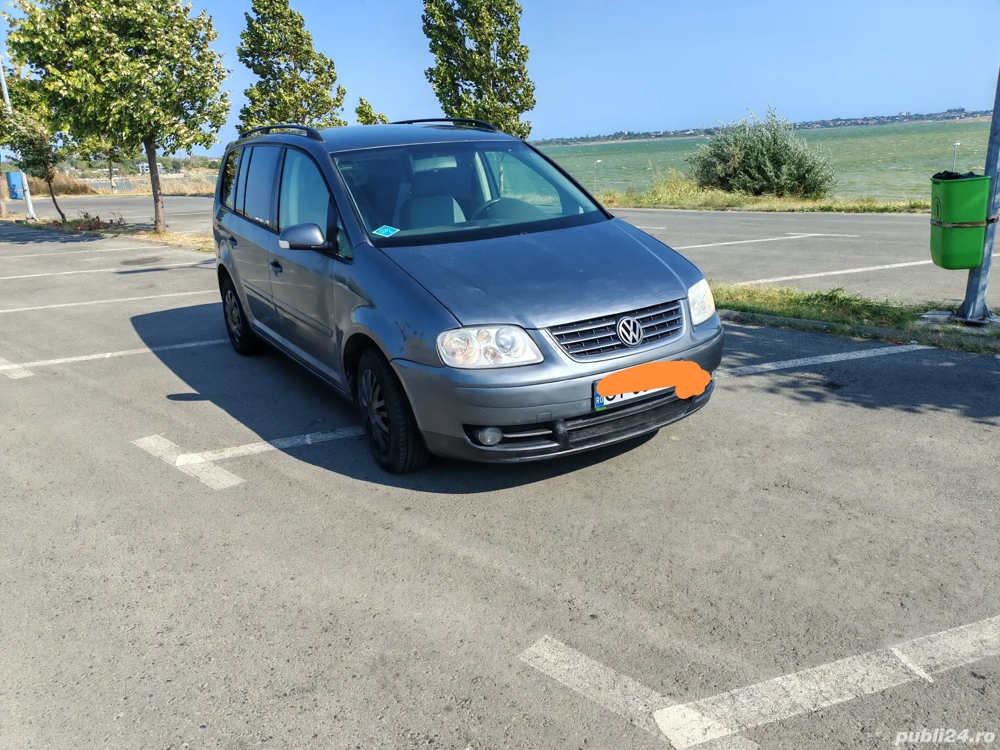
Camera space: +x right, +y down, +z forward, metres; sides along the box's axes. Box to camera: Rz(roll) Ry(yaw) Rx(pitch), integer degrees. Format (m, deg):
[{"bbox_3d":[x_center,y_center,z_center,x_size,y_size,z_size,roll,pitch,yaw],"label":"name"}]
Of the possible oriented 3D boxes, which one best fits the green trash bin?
[{"bbox_3d":[3.290,-1.095,5.620,0.290,0.635,0.360,-1,17,12],"label":"green trash bin"}]

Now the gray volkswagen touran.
[{"bbox_3d":[-0.576,-0.788,5.025,1.840,1.650,4.390,-13,20,-30],"label":"gray volkswagen touran"}]

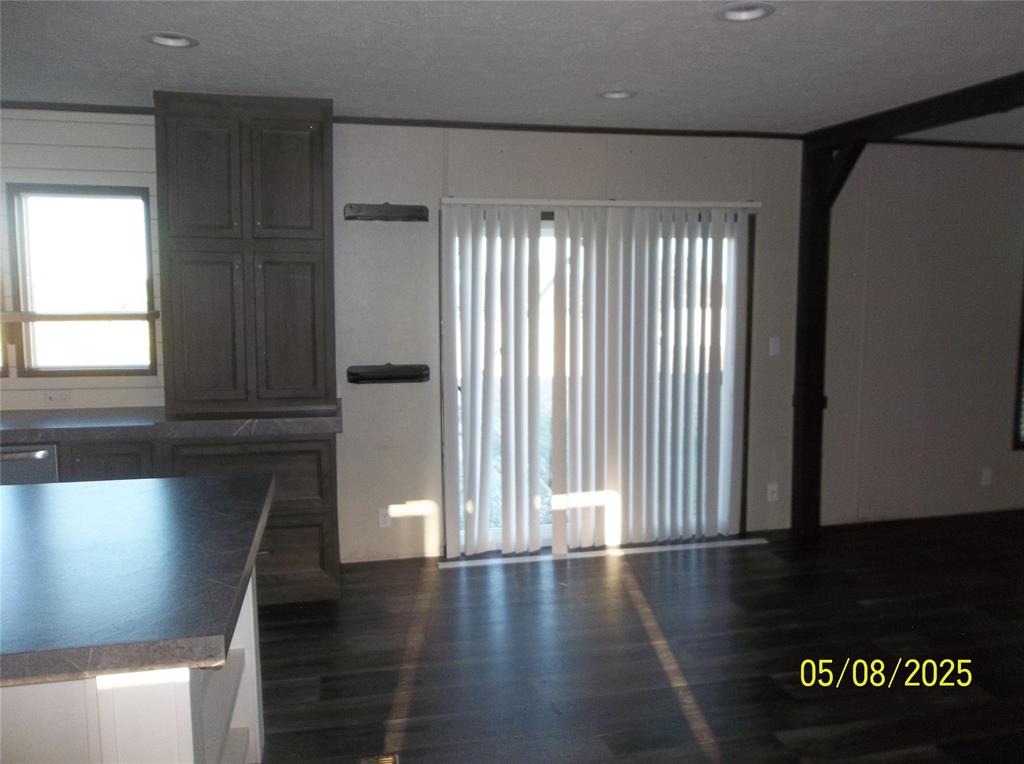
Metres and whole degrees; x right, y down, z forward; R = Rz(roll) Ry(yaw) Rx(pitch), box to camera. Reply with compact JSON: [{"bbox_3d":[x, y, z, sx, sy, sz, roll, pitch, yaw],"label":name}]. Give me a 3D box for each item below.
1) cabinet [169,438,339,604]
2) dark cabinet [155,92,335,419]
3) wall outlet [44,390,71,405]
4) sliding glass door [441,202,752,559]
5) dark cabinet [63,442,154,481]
[{"bbox_3d":[-1.290,0.631,4.096,0.793,0.870,0.610,-2,6,-13],"label":"cabinet"},{"bbox_3d":[-1.329,-0.631,4.092,0.812,1.537,0.348,-2,6,-13],"label":"dark cabinet"},{"bbox_3d":[-2.343,0.079,4.111,0.121,0.072,0.010,-2,6,-13],"label":"wall outlet"},{"bbox_3d":[0.540,-0.022,4.792,1.921,2.011,0.130,-2,6,-13],"label":"sliding glass door"},{"bbox_3d":[-1.896,0.648,3.961,0.399,0.870,0.610,-2,6,-13],"label":"dark cabinet"}]

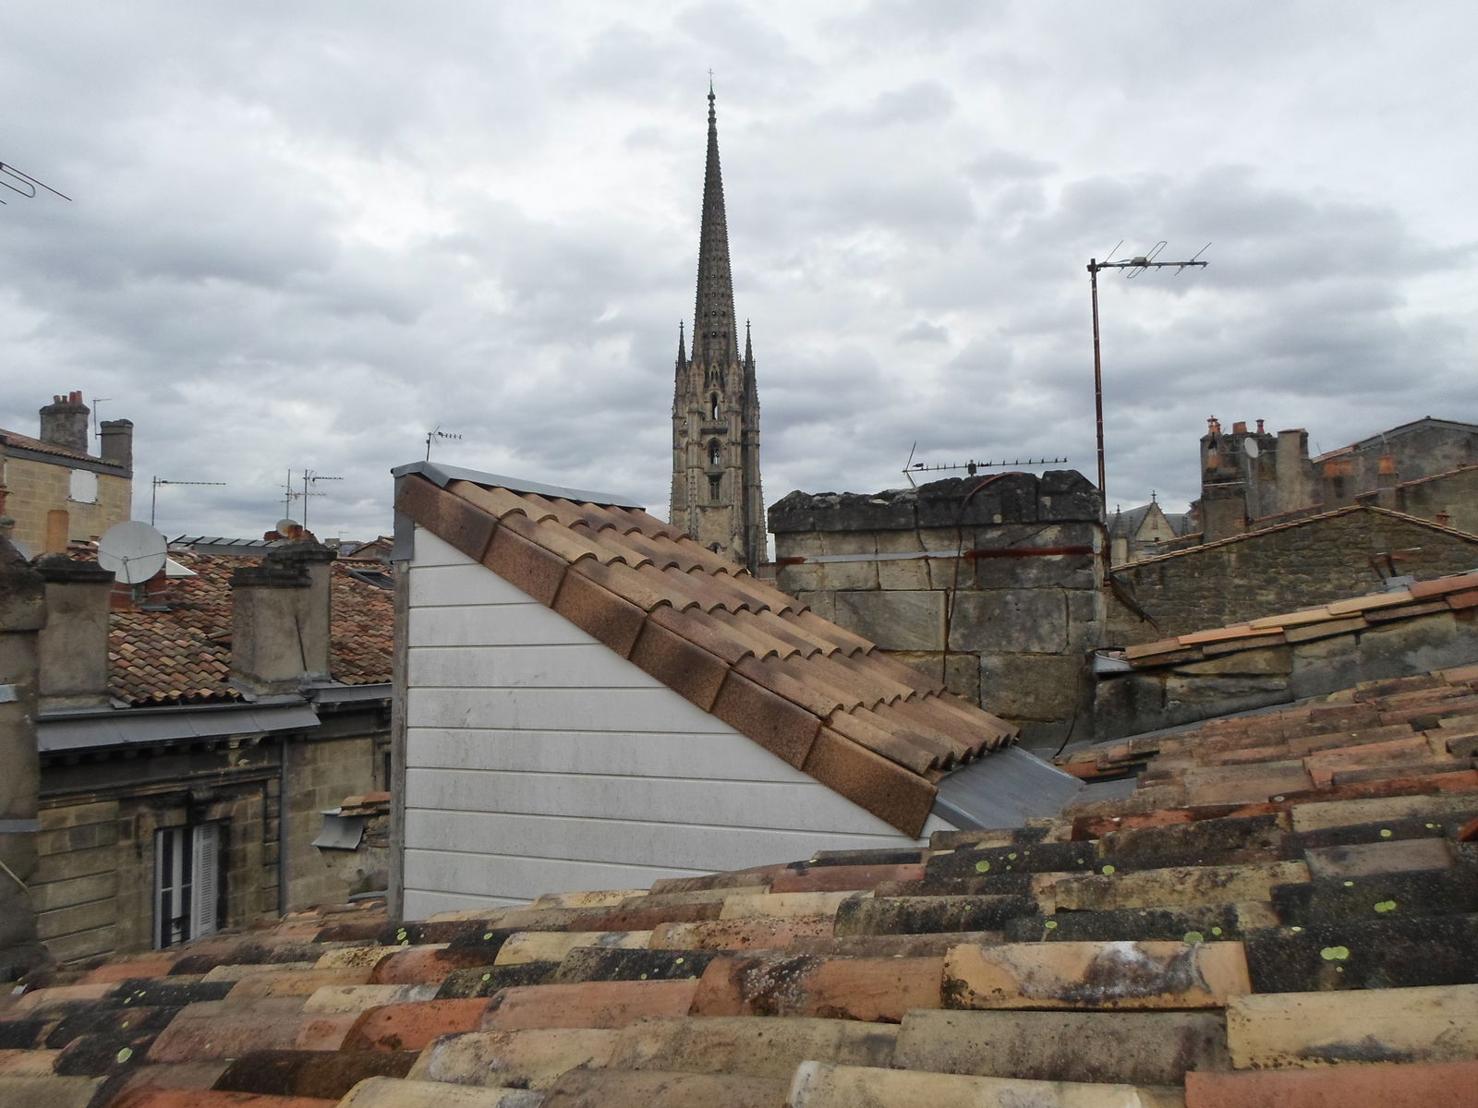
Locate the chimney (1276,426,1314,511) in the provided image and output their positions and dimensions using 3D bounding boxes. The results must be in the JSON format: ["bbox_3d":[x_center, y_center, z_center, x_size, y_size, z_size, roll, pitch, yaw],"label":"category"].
[{"bbox_3d":[14.154,-2.108,27.259,0.740,2.150,0.620,-4,-6,30],"label":"chimney"}]

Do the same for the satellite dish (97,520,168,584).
[{"bbox_3d":[-9.557,-0.062,16.805,1.080,1.020,0.420,1,-19,-21],"label":"satellite dish"}]

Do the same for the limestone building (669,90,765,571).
[{"bbox_3d":[-4.116,-30.970,186.298,16.500,105.400,16.500,-1,-5,0],"label":"limestone building"}]

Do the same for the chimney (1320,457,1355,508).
[{"bbox_3d":[14.439,-1.697,25.718,0.660,1.280,0.420,-4,-6,30],"label":"chimney"}]

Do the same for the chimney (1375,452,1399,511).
[{"bbox_3d":[14.716,-1.610,24.205,0.420,1.330,0.420,-4,-6,30],"label":"chimney"}]

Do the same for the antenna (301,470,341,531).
[{"bbox_3d":[-10.829,-1.380,27.730,1.120,1.600,0.420,-2,-5,17],"label":"antenna"}]

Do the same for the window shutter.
[{"bbox_3d":[-7.190,4.564,14.341,0.050,1.850,0.430,-4,-6,30],"label":"window shutter"}]

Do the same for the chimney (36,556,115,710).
[{"bbox_3d":[-8.278,0.976,13.103,0.550,1.880,0.820,-4,-6,30],"label":"chimney"}]

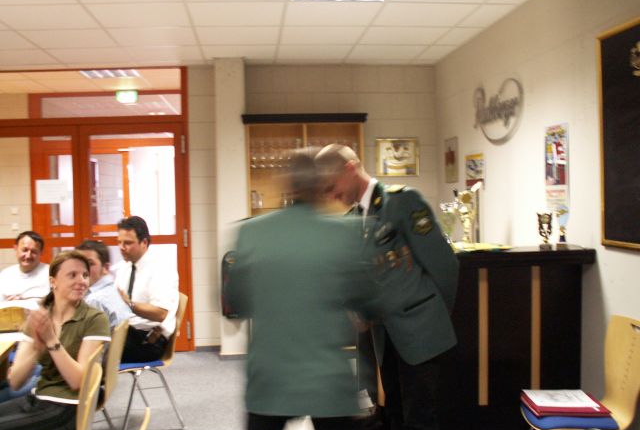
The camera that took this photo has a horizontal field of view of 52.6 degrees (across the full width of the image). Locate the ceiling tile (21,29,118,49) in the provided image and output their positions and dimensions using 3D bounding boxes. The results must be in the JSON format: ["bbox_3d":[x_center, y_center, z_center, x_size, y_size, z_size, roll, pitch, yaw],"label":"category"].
[{"bbox_3d":[-1.815,-1.288,4.716,0.620,0.020,0.620,-2,2,-6],"label":"ceiling tile"}]

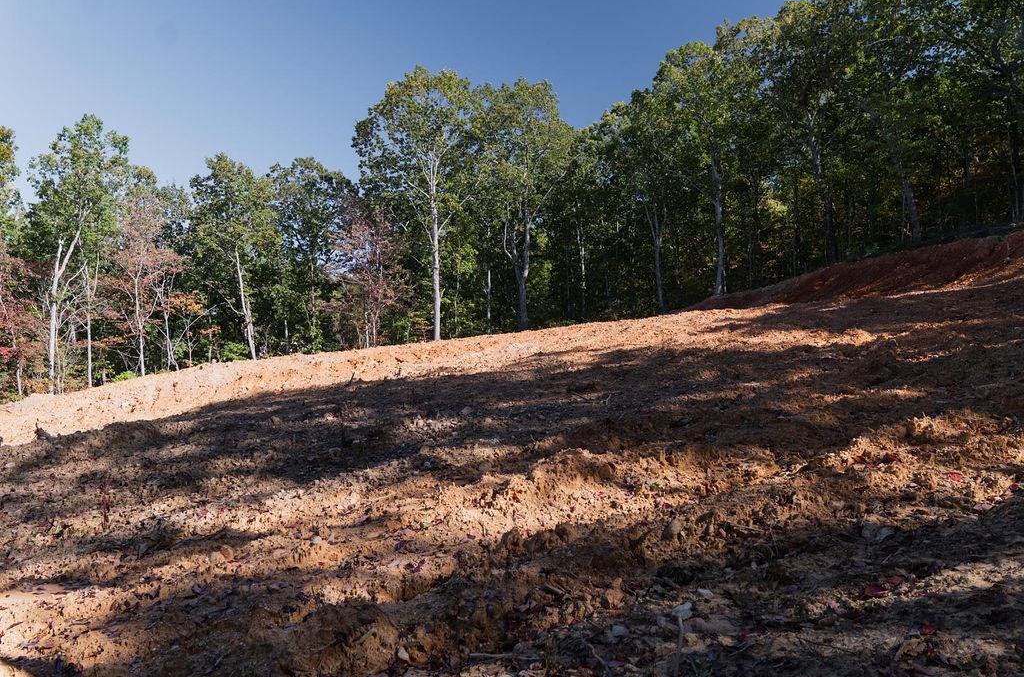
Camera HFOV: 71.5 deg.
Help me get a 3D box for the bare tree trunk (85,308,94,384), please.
[{"bbox_3d":[-21.980,0.468,37.000,0.286,3.954,0.300,-1,-2,0],"label":"bare tree trunk"}]

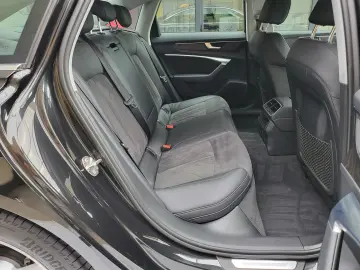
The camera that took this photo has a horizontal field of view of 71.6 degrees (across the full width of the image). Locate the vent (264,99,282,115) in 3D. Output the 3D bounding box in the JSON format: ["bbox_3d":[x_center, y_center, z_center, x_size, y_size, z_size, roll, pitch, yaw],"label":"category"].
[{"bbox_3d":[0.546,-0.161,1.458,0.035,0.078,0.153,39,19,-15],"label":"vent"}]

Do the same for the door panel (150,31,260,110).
[{"bbox_3d":[0.213,-0.502,2.097,0.880,0.645,0.130,0,24,0],"label":"door panel"}]

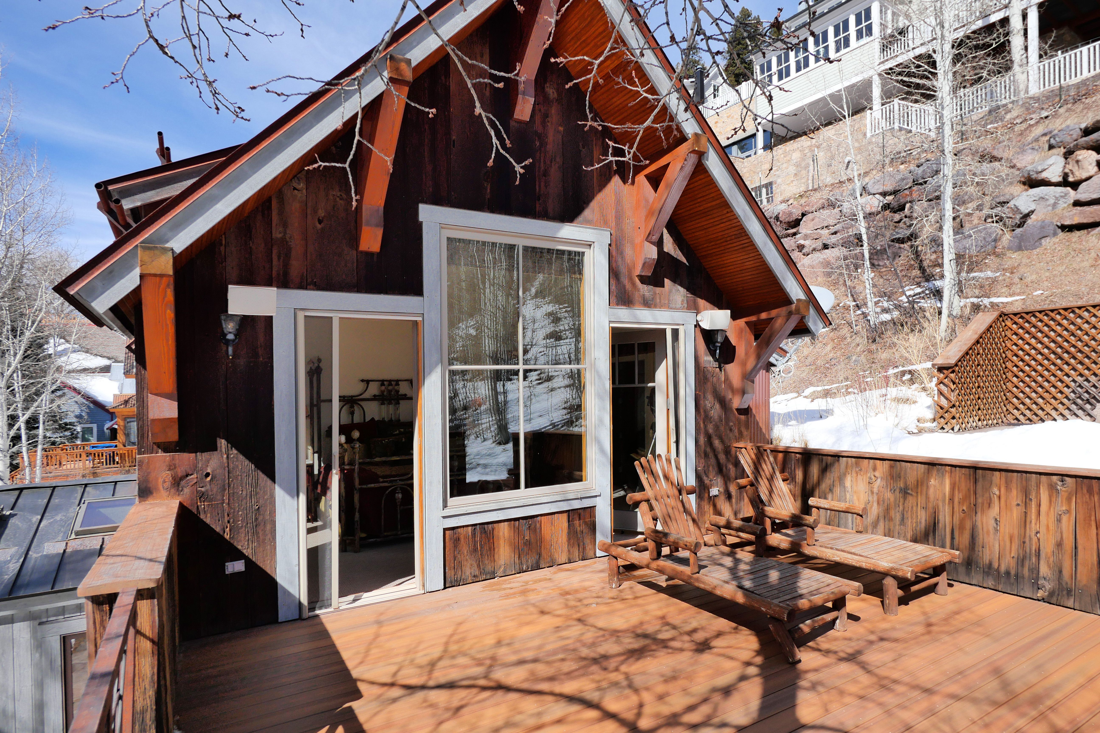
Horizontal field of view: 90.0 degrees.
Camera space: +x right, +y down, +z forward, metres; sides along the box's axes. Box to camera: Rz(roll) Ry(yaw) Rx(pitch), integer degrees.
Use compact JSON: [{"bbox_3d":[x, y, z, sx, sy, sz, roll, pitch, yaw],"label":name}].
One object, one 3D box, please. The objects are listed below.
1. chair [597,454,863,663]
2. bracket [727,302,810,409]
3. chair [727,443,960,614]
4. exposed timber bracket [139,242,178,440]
[{"bbox_3d":[1.185,1.211,4.019,0.760,1.000,1.800,0,-2,-32],"label":"chair"},{"bbox_3d":[2.258,-0.100,5.667,0.150,1.090,0.780,0,-1,-31],"label":"bracket"},{"bbox_3d":[2.229,1.205,4.596,0.750,1.000,1.800,0,-2,-33],"label":"chair"},{"bbox_3d":[-2.251,-0.078,3.196,0.150,1.090,0.780,0,-1,-31],"label":"exposed timber bracket"}]

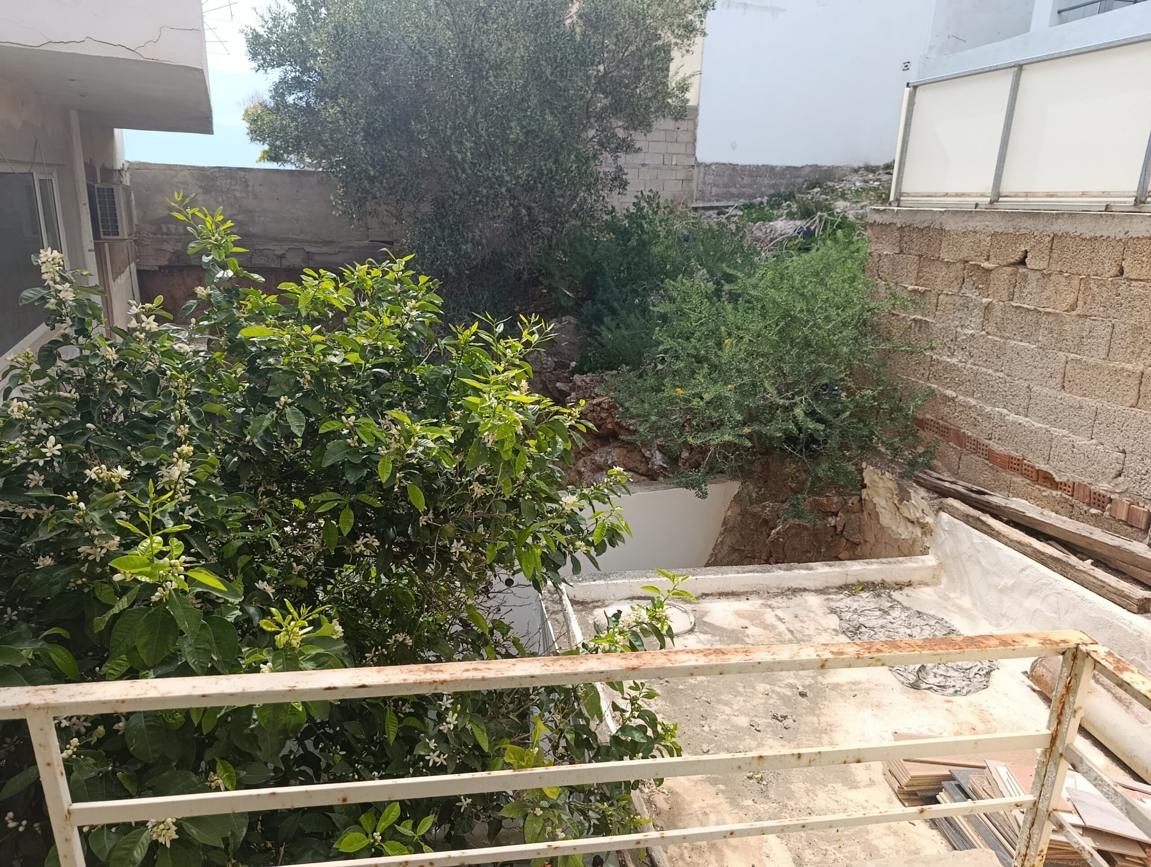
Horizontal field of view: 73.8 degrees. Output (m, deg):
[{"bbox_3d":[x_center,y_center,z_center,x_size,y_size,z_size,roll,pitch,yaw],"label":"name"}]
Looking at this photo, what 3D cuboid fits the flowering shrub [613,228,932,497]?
[{"bbox_3d":[1.341,-0.608,5.350,2.100,1.530,1.750,4,16,7],"label":"flowering shrub"}]

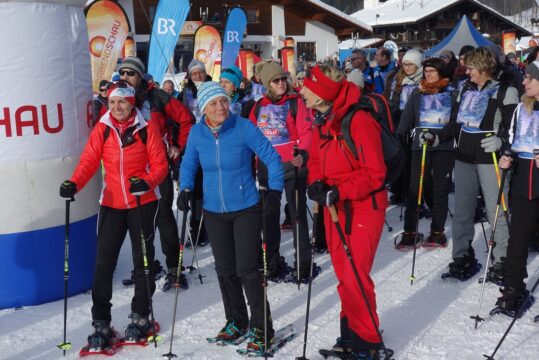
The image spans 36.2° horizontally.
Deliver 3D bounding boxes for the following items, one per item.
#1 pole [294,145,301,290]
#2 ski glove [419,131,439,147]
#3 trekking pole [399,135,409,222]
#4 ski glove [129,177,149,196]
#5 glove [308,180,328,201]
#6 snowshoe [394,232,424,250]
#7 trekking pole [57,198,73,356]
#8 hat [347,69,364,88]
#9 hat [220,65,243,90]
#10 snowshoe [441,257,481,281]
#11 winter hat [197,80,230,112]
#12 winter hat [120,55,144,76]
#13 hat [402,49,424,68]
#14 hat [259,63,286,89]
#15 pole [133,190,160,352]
[{"bbox_3d":[0.207,0.277,6.093,0.050,1.110,0.055,-1,9,0],"label":"pole"},{"bbox_3d":[1.338,-0.349,6.933,0.160,0.120,0.110,-8,12,-40],"label":"ski glove"},{"bbox_3d":[1.376,-0.077,8.395,0.070,1.024,0.070,6,12,19],"label":"trekking pole"},{"bbox_3d":[-0.806,0.042,5.130,0.110,0.120,0.140,6,11,41],"label":"ski glove"},{"bbox_3d":[0.285,0.066,4.937,0.140,0.120,0.110,-6,13,-29],"label":"glove"},{"bbox_3d":[1.267,0.559,7.486,0.120,0.150,0.280,7,12,40],"label":"snowshoe"},{"bbox_3d":[-1.238,0.553,5.043,0.090,1.100,0.090,6,11,9],"label":"trekking pole"},{"bbox_3d":[0.907,-1.066,8.742,0.180,0.200,0.200,7,12,41],"label":"hat"},{"bbox_3d":[-0.339,-0.923,7.347,0.180,0.190,0.210,7,12,41],"label":"hat"},{"bbox_3d":[1.500,0.694,6.420,0.300,0.160,0.130,-7,10,-35],"label":"snowshoe"},{"bbox_3d":[-0.340,-0.506,4.997,0.190,0.190,0.220,-9,0,-24],"label":"winter hat"},{"bbox_3d":[-1.028,-0.847,6.204,0.190,0.170,0.220,7,13,31],"label":"winter hat"},{"bbox_3d":[1.372,-1.153,7.850,0.190,0.190,0.220,4,10,30],"label":"hat"},{"bbox_3d":[0.026,-0.783,6.200,0.200,0.215,0.240,-7,10,-34],"label":"hat"},{"bbox_3d":[-0.776,0.533,5.195,0.090,1.080,0.090,-5,7,0],"label":"pole"}]

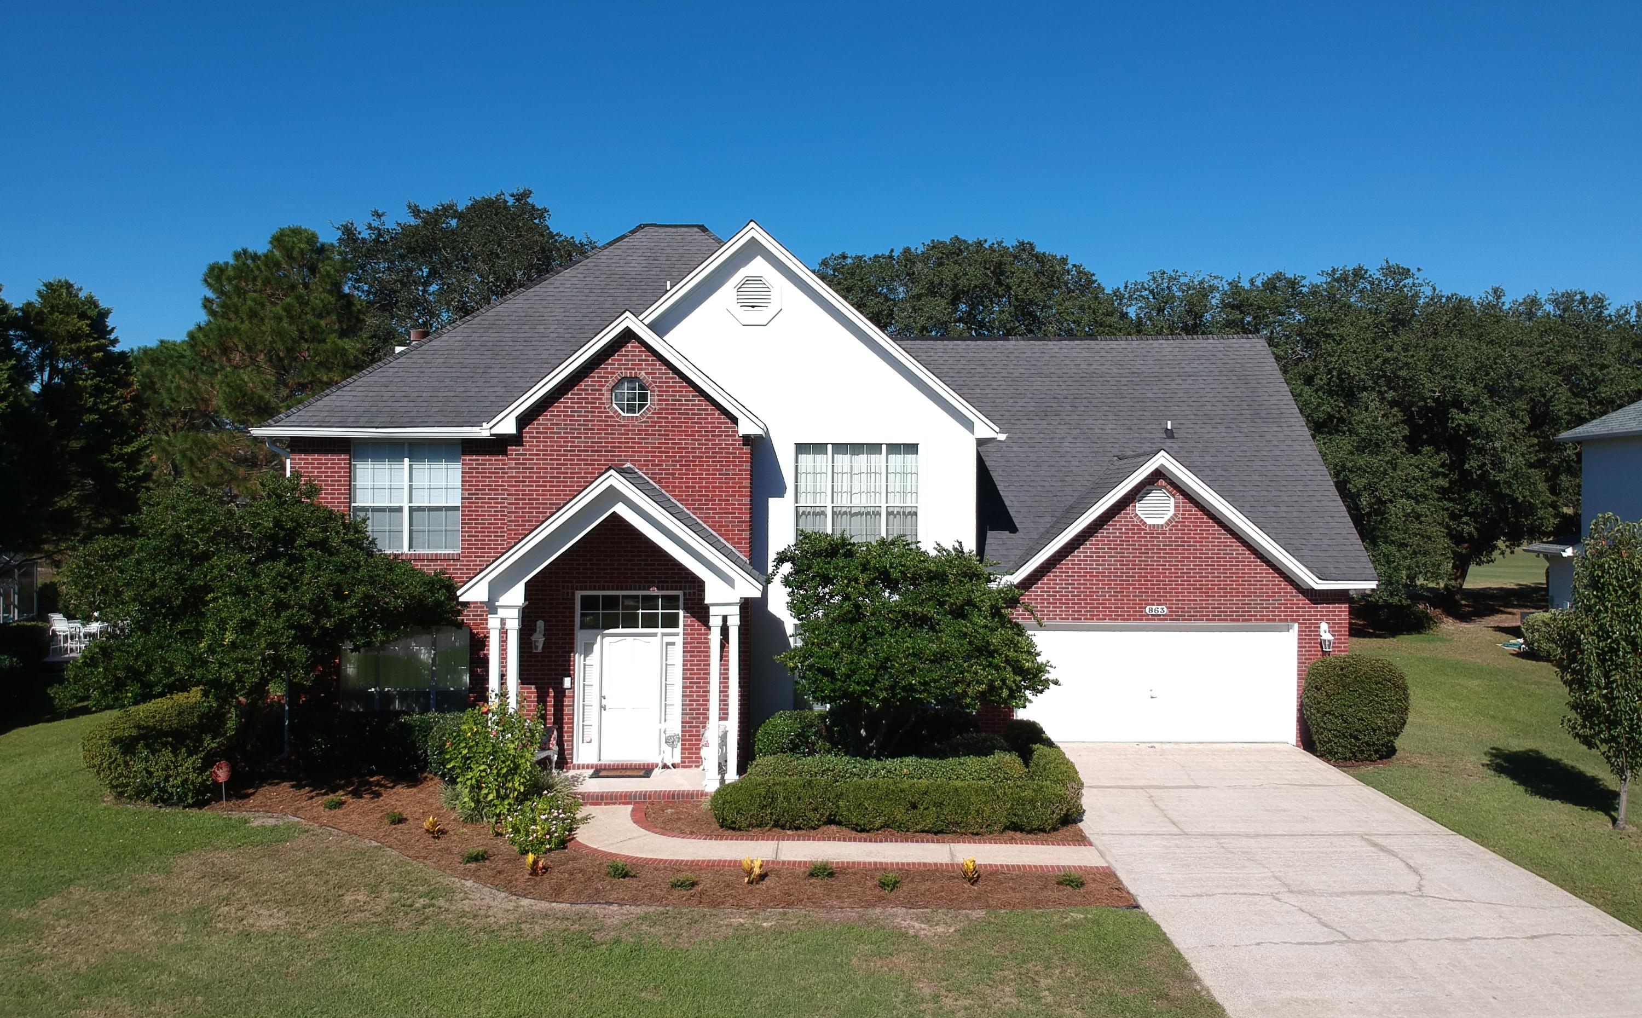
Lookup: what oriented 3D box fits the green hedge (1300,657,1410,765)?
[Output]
[{"bbox_3d":[8.930,3.290,19.750,1.800,1.720,1.700,0,0,0],"label":"green hedge"}]

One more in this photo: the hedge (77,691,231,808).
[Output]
[{"bbox_3d":[-10.200,3.690,18.400,2.500,1.200,2.600,0,0,0],"label":"hedge"}]

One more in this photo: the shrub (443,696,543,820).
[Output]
[{"bbox_3d":[-4.600,3.450,16.600,1.400,1.670,1.300,0,0,0],"label":"shrub"}]

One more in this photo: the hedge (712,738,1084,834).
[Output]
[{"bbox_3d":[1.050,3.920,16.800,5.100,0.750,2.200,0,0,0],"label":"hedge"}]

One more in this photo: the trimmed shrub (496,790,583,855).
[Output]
[{"bbox_3d":[-3.600,3.950,15.200,1.070,0.650,1.000,0,0,0],"label":"trimmed shrub"}]

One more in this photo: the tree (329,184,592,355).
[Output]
[{"bbox_3d":[-12.900,-3.600,43.000,11.000,16.000,10.500,0,0,0],"label":"tree"}]

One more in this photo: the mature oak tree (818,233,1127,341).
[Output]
[{"bbox_3d":[6.200,-3.500,50.000,13.500,15.900,12.000,0,0,0],"label":"mature oak tree"}]

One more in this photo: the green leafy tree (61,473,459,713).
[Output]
[{"bbox_3d":[-8.500,1.880,18.000,6.000,4.800,4.900,0,0,0],"label":"green leafy tree"}]

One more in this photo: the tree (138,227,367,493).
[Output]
[{"bbox_3d":[-16.300,-1.870,34.000,6.600,12.500,6.400,0,0,0],"label":"tree"}]

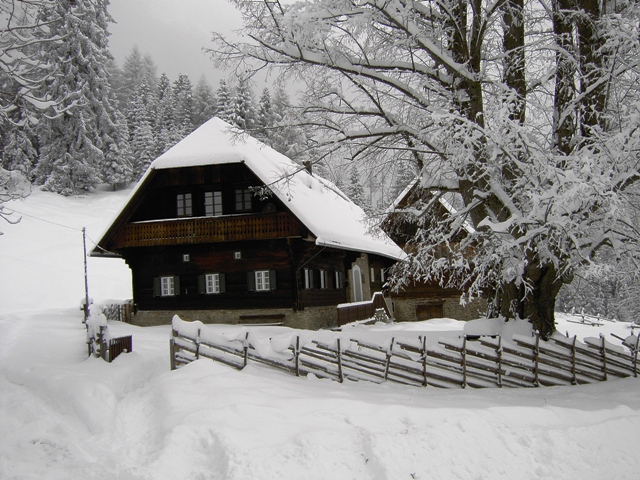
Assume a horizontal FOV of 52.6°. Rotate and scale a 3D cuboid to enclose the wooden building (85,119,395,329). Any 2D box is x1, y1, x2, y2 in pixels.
[{"bbox_3d":[-2.816,-0.387,36.581,11.500,10.200,16.000,-4,-5,20],"label":"wooden building"}]

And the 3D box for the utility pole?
[{"bbox_3d":[-9.984,1.473,27.684,0.130,4.097,0.130,-5,-5,0],"label":"utility pole"}]

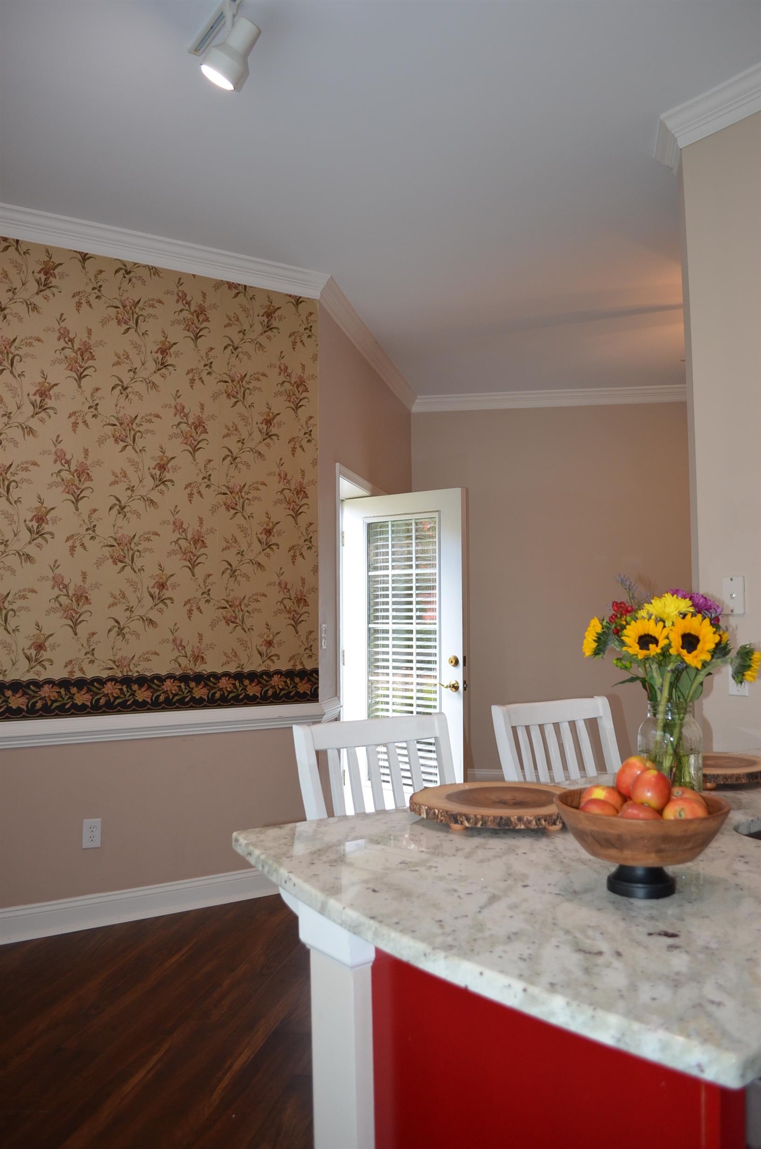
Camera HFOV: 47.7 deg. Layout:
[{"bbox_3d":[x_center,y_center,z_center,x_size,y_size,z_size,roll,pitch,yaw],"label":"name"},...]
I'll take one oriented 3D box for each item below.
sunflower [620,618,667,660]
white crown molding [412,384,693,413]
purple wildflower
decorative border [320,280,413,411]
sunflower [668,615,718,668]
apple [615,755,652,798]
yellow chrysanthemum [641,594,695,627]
[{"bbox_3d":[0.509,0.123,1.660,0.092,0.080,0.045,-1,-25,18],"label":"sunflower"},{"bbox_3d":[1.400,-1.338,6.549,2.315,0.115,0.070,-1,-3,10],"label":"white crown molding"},{"bbox_3d":[0.633,0.060,1.730,0.106,0.062,0.085,-1,-3,17],"label":"purple wildflower"},{"bbox_3d":[-0.003,-1.389,5.570,0.070,0.115,2.622,-1,-3,12],"label":"decorative border"},{"bbox_3d":[0.602,0.129,1.660,0.092,0.100,0.045,0,-11,-2],"label":"sunflower"},{"bbox_3d":[0.397,0.315,1.335,0.066,0.066,0.066,-1,-3,17],"label":"apple"},{"bbox_3d":[0.564,0.071,1.690,0.100,0.068,0.090,-1,-3,17],"label":"yellow chrysanthemum"}]

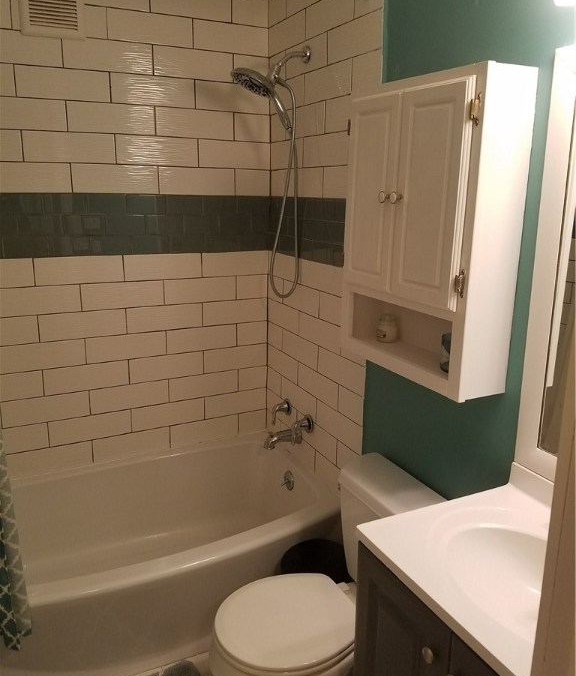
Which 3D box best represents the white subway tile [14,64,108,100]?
[{"bbox_3d":[-0.796,-0.902,2.052,0.322,0.106,0.010,-7,16,-26],"label":"white subway tile"}]

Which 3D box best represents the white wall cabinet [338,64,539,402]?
[{"bbox_3d":[0.347,-0.271,1.513,0.162,0.741,0.511,-7,16,-26],"label":"white wall cabinet"}]

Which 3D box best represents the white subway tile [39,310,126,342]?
[{"bbox_3d":[-0.766,-0.049,2.170,0.304,0.101,0.010,-6,16,-25],"label":"white subway tile"}]

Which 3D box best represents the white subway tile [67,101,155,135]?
[{"bbox_3d":[-0.621,-0.775,2.045,0.306,0.101,0.010,-7,16,-26],"label":"white subway tile"}]

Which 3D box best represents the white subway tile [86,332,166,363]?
[{"bbox_3d":[-0.630,0.036,2.262,0.304,0.101,0.010,-6,16,-25],"label":"white subway tile"}]

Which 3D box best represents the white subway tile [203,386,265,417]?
[{"bbox_3d":[-0.223,0.284,2.508,0.290,0.099,0.010,-7,16,-26],"label":"white subway tile"}]

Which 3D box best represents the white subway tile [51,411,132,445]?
[{"bbox_3d":[-0.761,0.346,2.242,0.302,0.099,0.010,-7,16,-26],"label":"white subway tile"}]

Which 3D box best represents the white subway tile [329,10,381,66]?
[{"bbox_3d":[0.194,-0.896,1.736,0.010,0.101,0.298,-7,16,-26],"label":"white subway tile"}]

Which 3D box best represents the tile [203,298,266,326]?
[{"bbox_3d":[-0.220,-0.110,2.429,0.293,0.101,0.010,-7,16,-26],"label":"tile"}]

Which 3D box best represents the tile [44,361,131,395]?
[{"bbox_3d":[-0.758,0.149,2.190,0.302,0.099,0.010,-7,16,-26],"label":"tile"}]

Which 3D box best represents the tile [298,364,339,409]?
[{"bbox_3d":[0.115,0.177,2.130,0.010,0.099,0.299,-6,16,-26],"label":"tile"}]

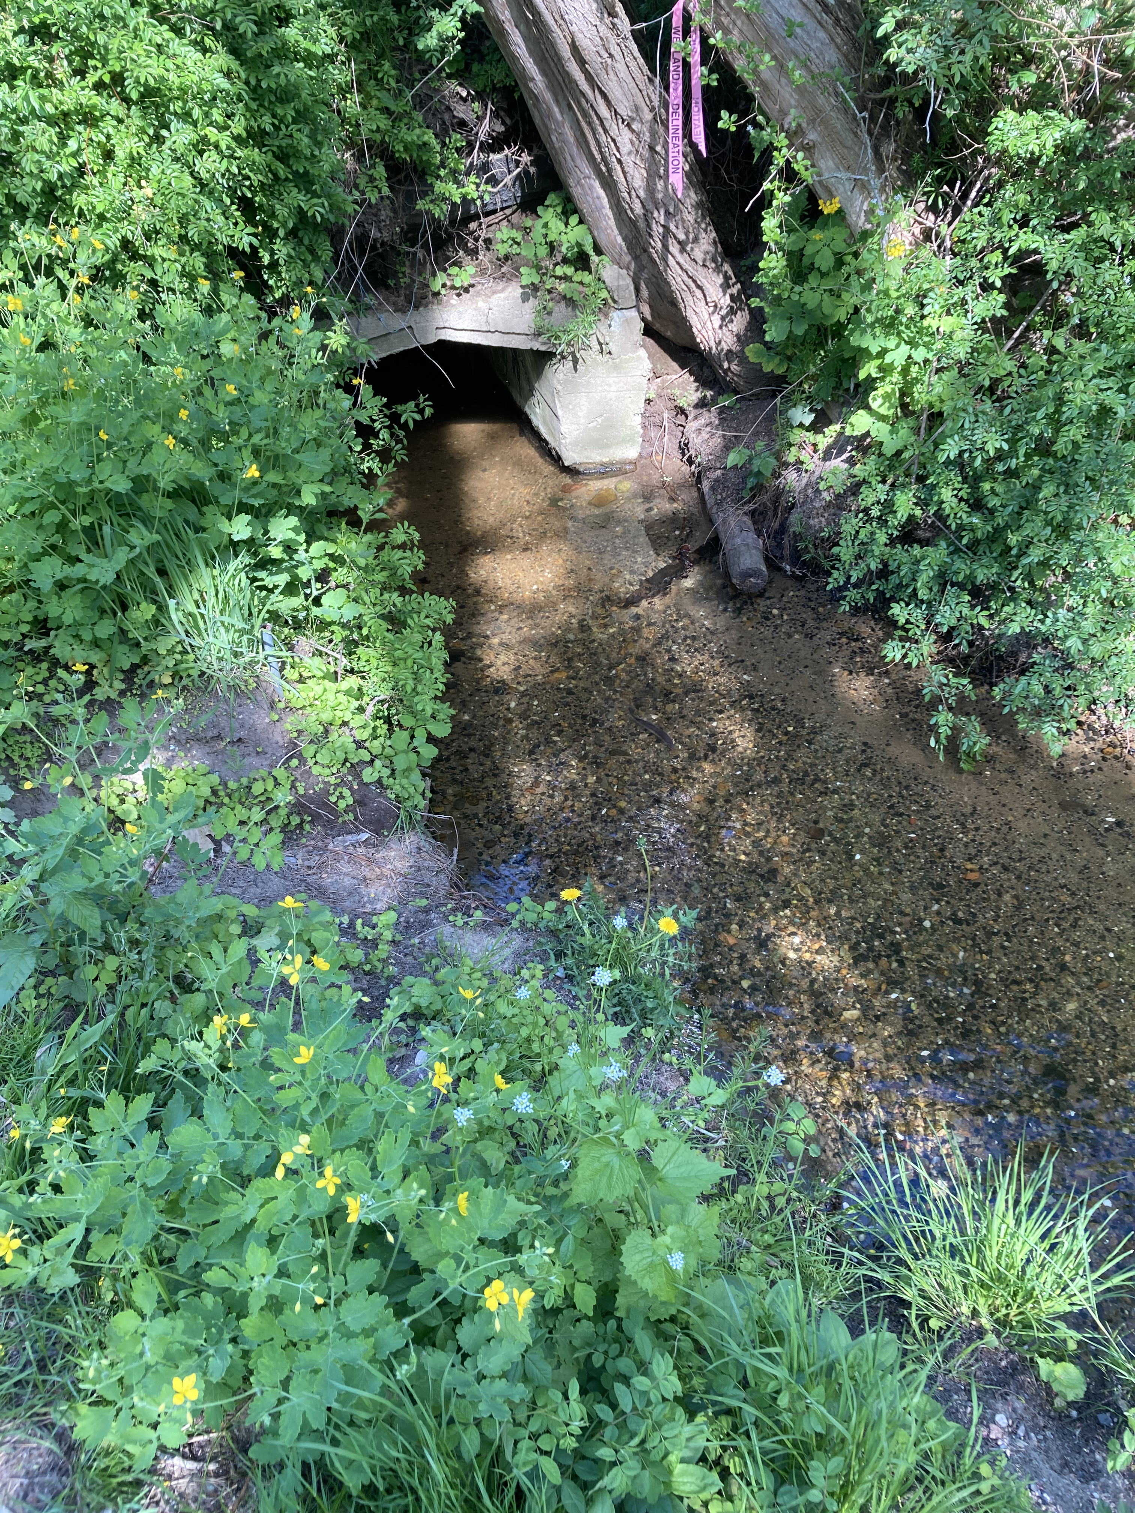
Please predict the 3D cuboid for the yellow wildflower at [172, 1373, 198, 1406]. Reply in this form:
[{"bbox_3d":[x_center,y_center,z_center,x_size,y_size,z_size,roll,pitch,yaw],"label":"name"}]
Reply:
[{"bbox_3d":[-0.319,0.527,1.020,0.024,0.012,0.027,-10,63,-22],"label":"yellow wildflower"}]

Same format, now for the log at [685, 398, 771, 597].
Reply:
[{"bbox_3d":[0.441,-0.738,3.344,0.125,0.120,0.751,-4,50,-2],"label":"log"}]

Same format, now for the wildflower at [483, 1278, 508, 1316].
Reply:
[{"bbox_3d":[-0.062,0.463,1.050,0.025,0.012,0.027,-13,71,-31],"label":"wildflower"}]

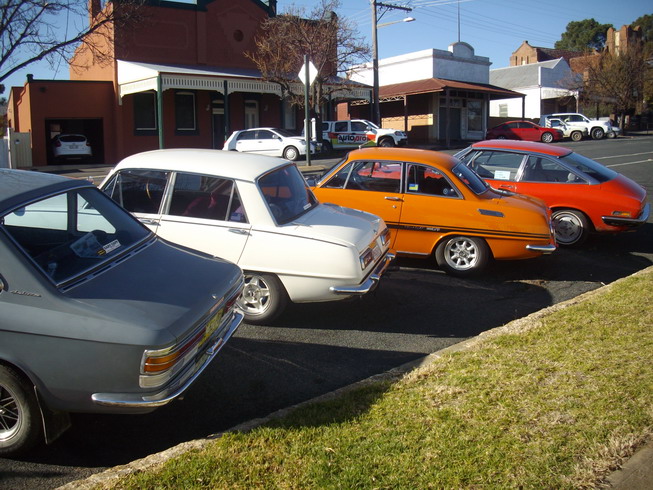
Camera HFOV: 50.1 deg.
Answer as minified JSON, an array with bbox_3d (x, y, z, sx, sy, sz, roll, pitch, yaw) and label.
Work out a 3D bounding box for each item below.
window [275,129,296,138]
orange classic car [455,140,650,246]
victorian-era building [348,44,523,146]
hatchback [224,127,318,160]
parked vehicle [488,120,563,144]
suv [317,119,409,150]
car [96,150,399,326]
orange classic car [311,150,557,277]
[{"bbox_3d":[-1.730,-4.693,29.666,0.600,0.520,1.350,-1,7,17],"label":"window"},{"bbox_3d":[2.369,-0.842,10.227,4.280,1.320,1.600,6,13,22],"label":"orange classic car"},{"bbox_3d":[7.156,-10.111,47.865,8.100,7.000,10.200,-7,9,-39],"label":"victorian-era building"},{"bbox_3d":[-2.432,-4.249,29.938,4.180,1.475,1.695,-1,7,17],"label":"hatchback"},{"bbox_3d":[12.268,-6.974,43.352,4.750,1.450,1.810,-1,7,17],"label":"parked vehicle"},{"bbox_3d":[1.484,-5.382,34.989,5.150,1.760,1.820,-1,7,16],"label":"suv"},{"bbox_3d":[-1.408,-0.195,6.702,4.020,1.395,1.500,5,13,14],"label":"car"},{"bbox_3d":[0.754,-0.513,8.498,4.000,1.345,1.500,5,13,17],"label":"orange classic car"}]

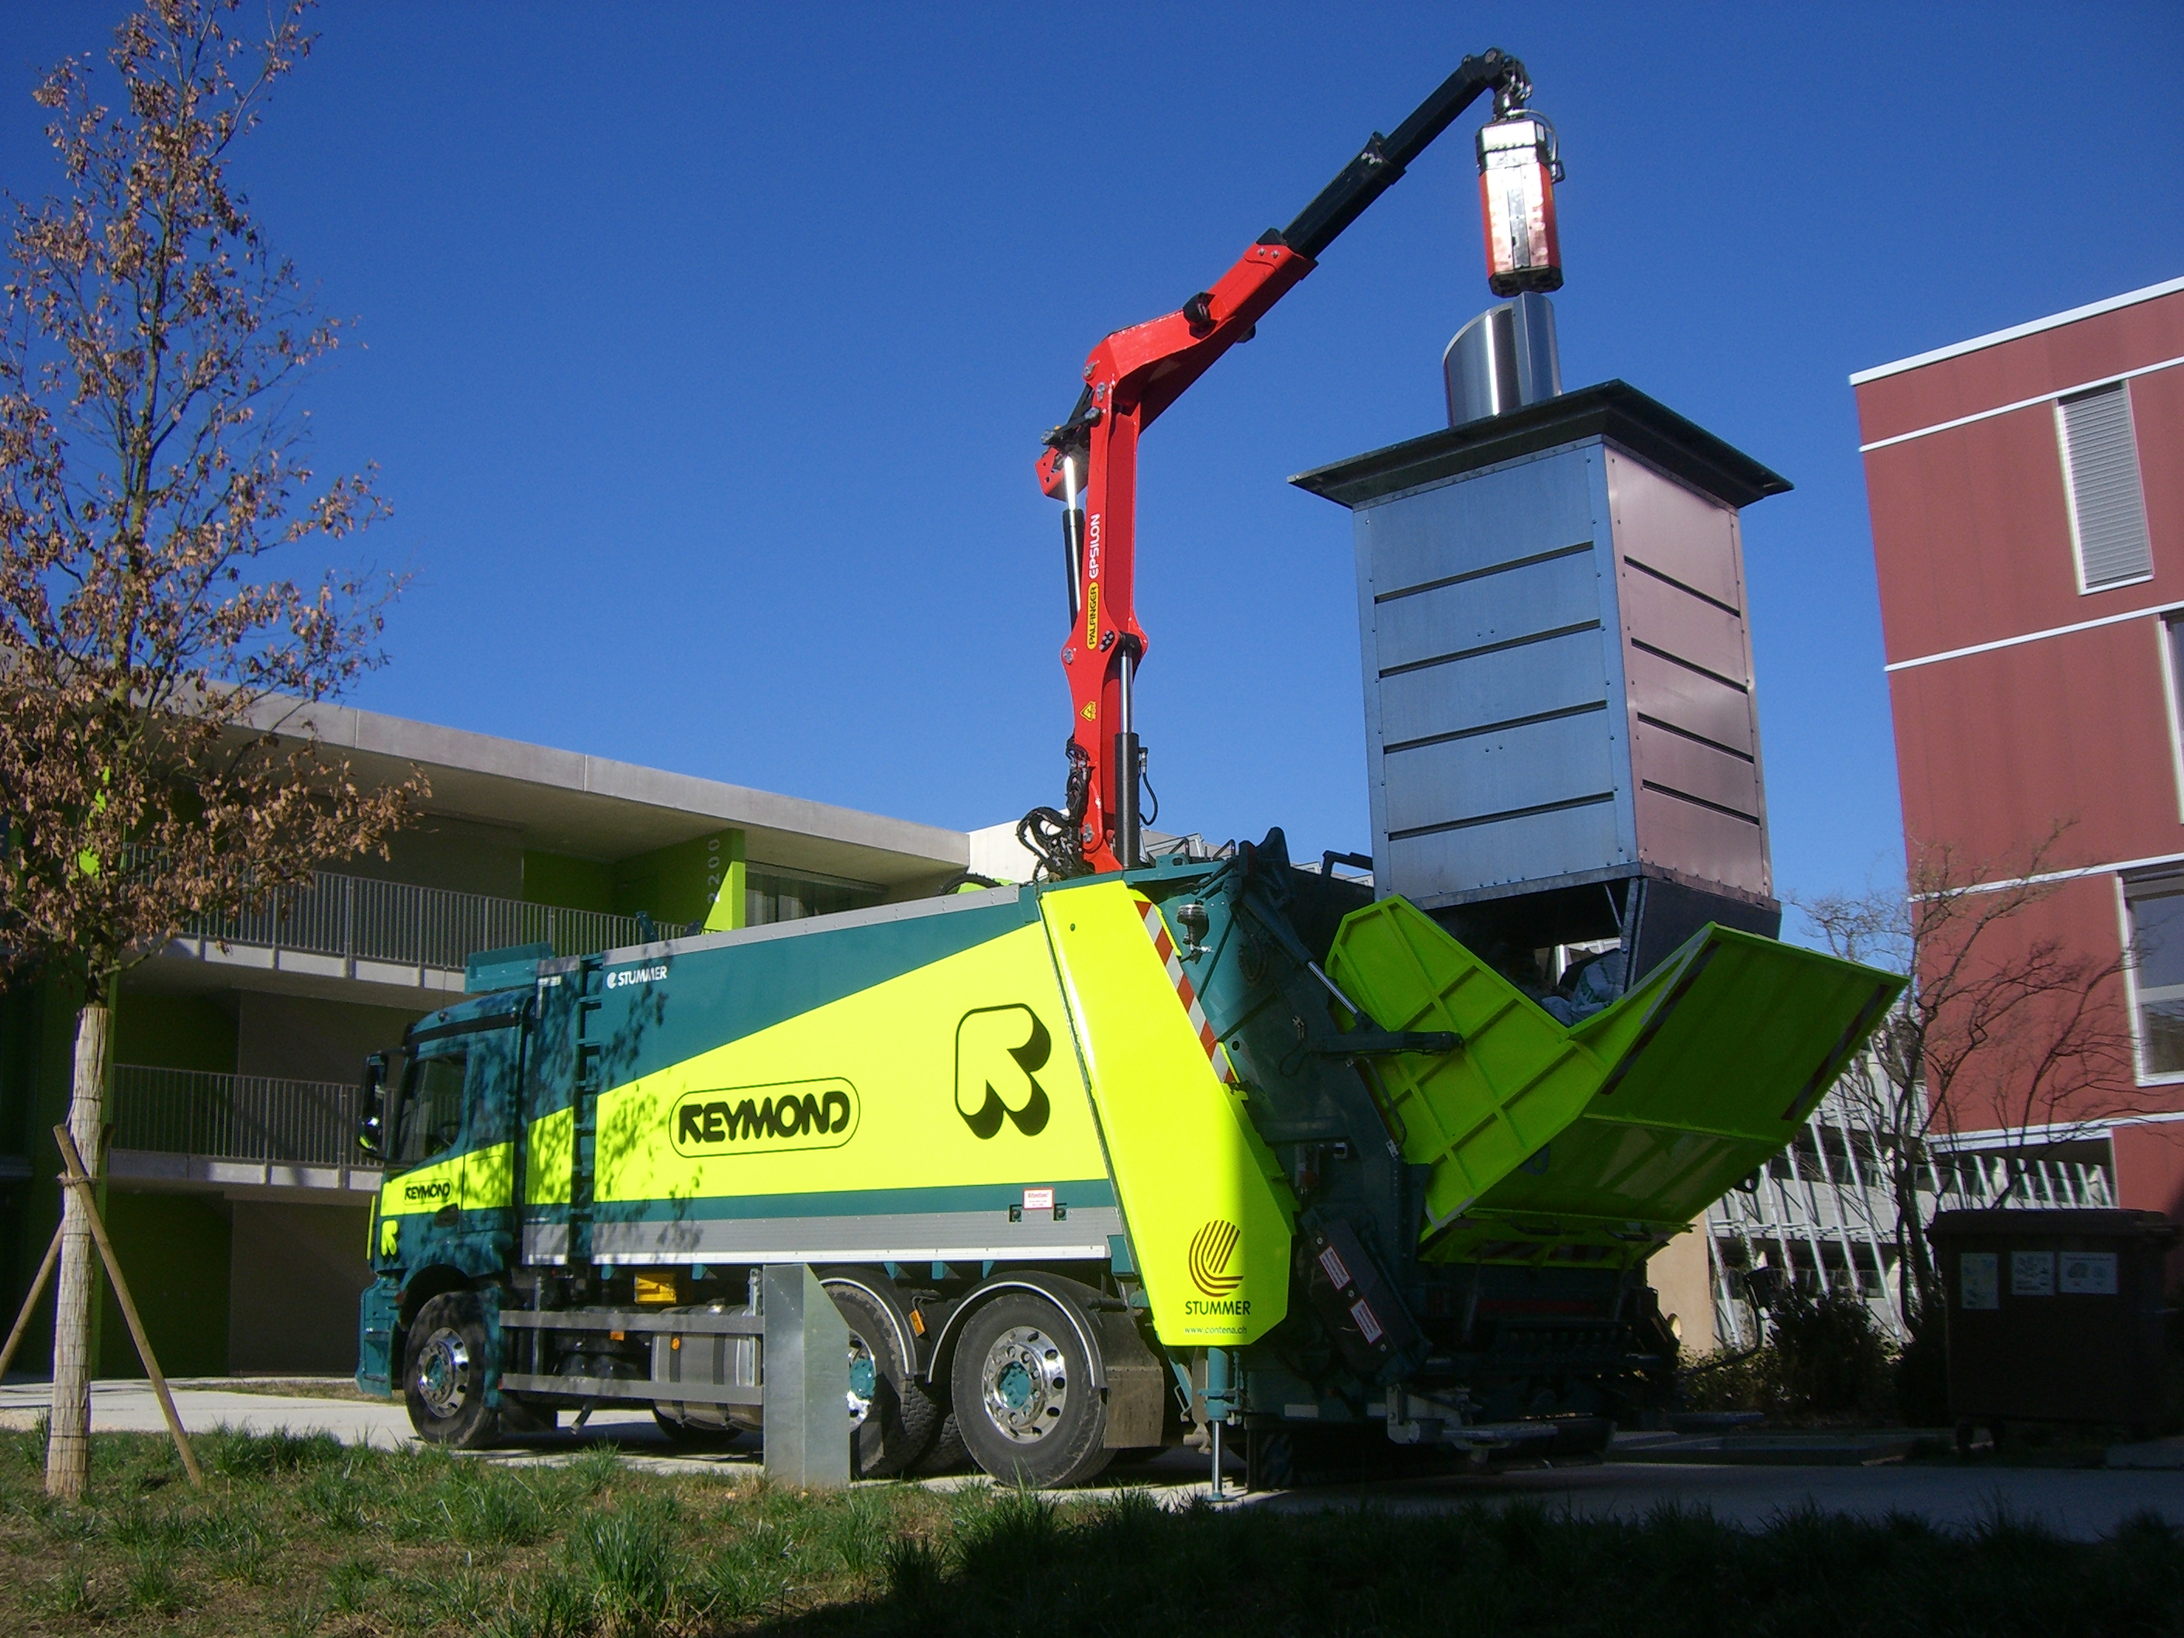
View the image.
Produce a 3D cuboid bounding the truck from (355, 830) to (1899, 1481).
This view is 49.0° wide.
[{"bbox_3d":[-0.590,2.326,15.229,11.152,3.461,2.591,-10,-16,40],"label":"truck"}]

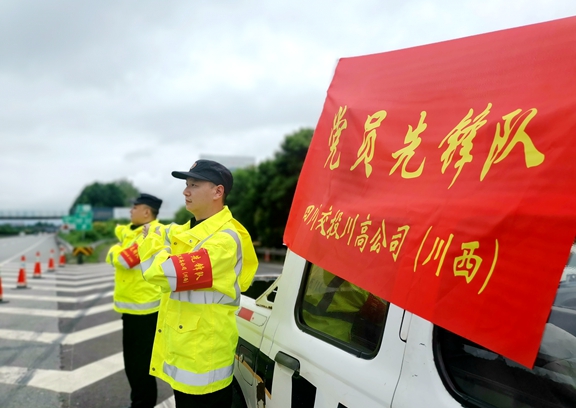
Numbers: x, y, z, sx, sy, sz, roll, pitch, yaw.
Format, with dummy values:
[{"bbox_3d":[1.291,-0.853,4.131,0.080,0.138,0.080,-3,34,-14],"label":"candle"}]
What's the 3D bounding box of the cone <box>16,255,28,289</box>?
[{"bbox_3d":[-6.884,1.776,11.650,0.350,0.820,0.350,2,-4,-30],"label":"cone"}]

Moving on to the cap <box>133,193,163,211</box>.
[{"bbox_3d":[-1.098,-0.019,3.500,0.260,0.130,0.190,8,-6,-21],"label":"cap"}]

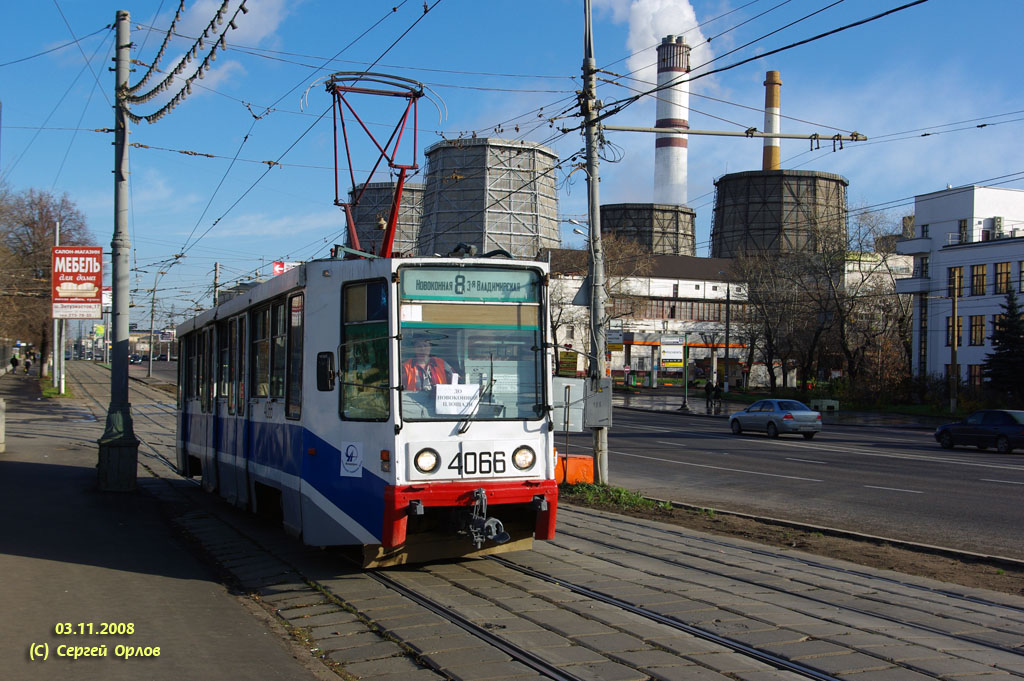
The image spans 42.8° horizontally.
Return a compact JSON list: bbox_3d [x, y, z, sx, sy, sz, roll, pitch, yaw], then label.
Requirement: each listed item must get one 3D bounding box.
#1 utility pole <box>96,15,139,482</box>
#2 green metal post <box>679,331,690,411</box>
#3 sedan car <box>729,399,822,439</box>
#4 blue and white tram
[{"bbox_3d":[-7.413,-1.707,24.757,0.700,9.000,0.700,1,-2,-20],"label":"utility pole"},{"bbox_3d":[10.652,1.835,80.500,0.600,4.850,0.600,1,-2,0],"label":"green metal post"},{"bbox_3d":[10.300,3.033,51.300,1.710,1.450,4.500,2,-2,-20],"label":"sedan car"},{"bbox_3d":[-2.856,1.004,19.187,2.580,3.200,15.200,1,-3,-20],"label":"blue and white tram"}]

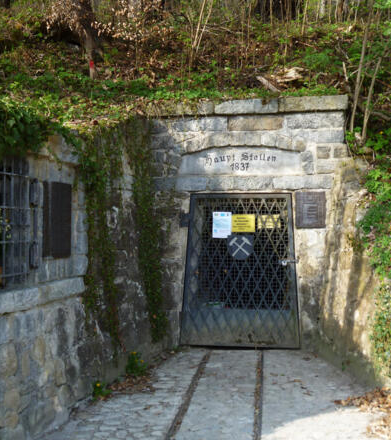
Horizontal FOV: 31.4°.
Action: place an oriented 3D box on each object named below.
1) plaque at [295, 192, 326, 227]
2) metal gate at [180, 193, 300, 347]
[{"bbox_3d":[1.297,-0.107,7.800,0.330,0.405,0.030,0,0,9],"label":"plaque"},{"bbox_3d":[0.518,0.587,7.950,1.365,1.760,0.080,0,0,9],"label":"metal gate"}]

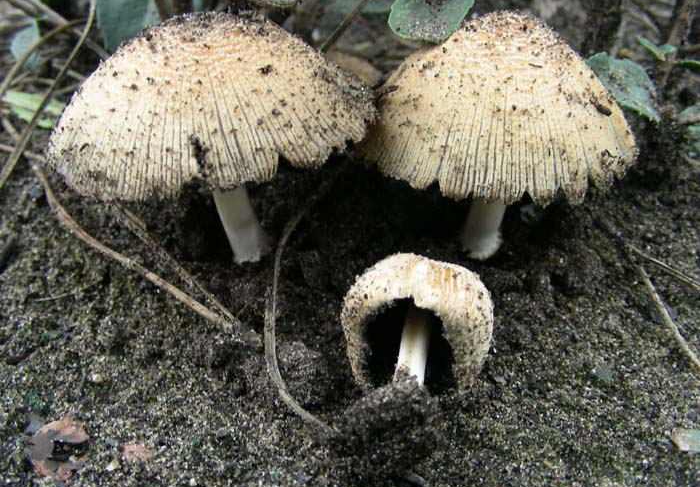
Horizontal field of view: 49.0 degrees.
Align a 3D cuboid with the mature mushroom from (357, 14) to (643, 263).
[{"bbox_3d":[0.035,-0.023,0.176,0.058,0.058,0.058,0,30,0],"label":"mature mushroom"}]

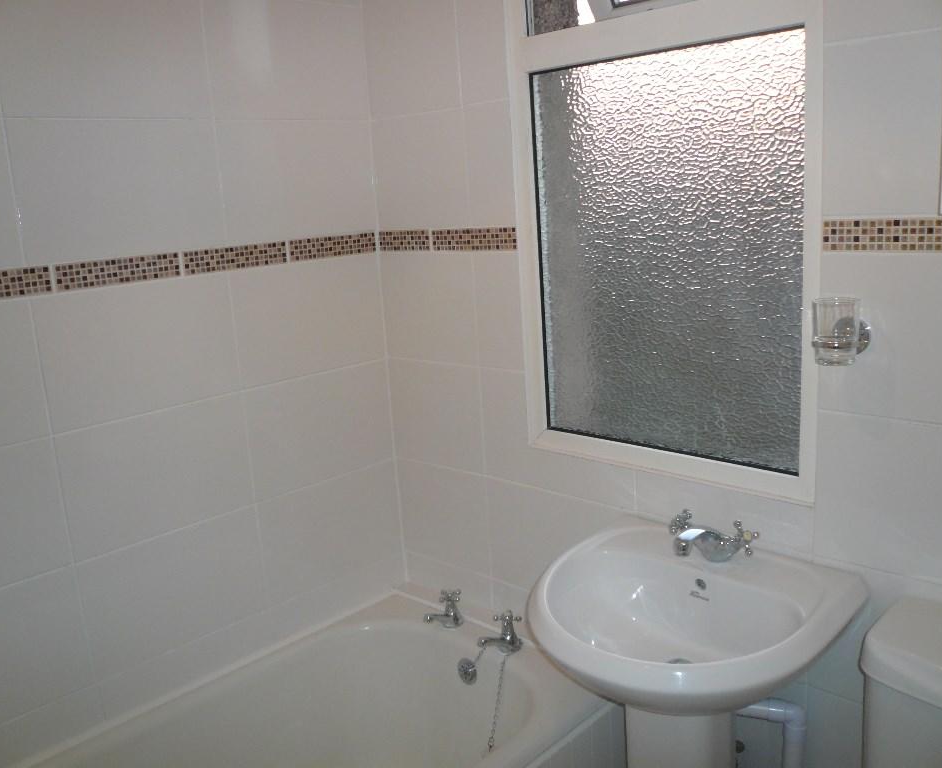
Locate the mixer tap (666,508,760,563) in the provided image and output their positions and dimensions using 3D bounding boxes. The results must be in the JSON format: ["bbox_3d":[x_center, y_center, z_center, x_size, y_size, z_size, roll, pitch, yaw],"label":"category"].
[{"bbox_3d":[0.391,0.269,1.404,0.165,0.076,0.150,8,17,42],"label":"mixer tap"}]

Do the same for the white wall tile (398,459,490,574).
[{"bbox_3d":[-0.065,0.315,2.001,0.302,0.250,0.009,8,17,43],"label":"white wall tile"}]

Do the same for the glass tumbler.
[{"bbox_3d":[0.534,-0.075,1.199,0.068,0.094,0.068,8,17,43],"label":"glass tumbler"}]

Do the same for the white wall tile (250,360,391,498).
[{"bbox_3d":[-0.338,0.096,1.921,0.009,0.250,0.400,9,17,43],"label":"white wall tile"}]

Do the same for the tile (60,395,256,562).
[{"bbox_3d":[-0.611,0.173,1.640,0.009,0.250,0.400,9,17,43],"label":"tile"}]

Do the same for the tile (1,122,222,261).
[{"bbox_3d":[-0.639,-0.361,1.523,0.009,0.250,0.400,9,17,43],"label":"tile"}]

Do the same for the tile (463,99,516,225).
[{"bbox_3d":[0.039,-0.447,1.702,0.116,0.250,0.009,8,17,42],"label":"tile"}]

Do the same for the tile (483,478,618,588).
[{"bbox_3d":[0.188,0.351,1.764,0.400,0.250,0.009,8,17,43],"label":"tile"}]

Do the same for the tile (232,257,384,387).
[{"bbox_3d":[-0.350,-0.148,1.857,0.009,0.250,0.400,8,17,43],"label":"tile"}]

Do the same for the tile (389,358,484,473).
[{"bbox_3d":[-0.081,0.071,1.948,0.302,0.250,0.009,8,17,43],"label":"tile"}]

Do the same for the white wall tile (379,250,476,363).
[{"bbox_3d":[-0.097,-0.175,1.909,0.298,0.250,0.009,8,17,42],"label":"white wall tile"}]

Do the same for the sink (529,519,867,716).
[{"bbox_3d":[0.322,0.413,1.329,0.490,0.180,0.440,8,17,43],"label":"sink"}]

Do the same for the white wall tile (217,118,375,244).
[{"bbox_3d":[-0.369,-0.441,1.793,0.009,0.250,0.400,8,17,43],"label":"white wall tile"}]

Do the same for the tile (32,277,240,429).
[{"bbox_3d":[-0.624,-0.070,1.577,0.009,0.250,0.400,8,17,43],"label":"tile"}]

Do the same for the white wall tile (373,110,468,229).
[{"bbox_3d":[-0.114,-0.469,1.843,0.298,0.250,0.009,8,17,42],"label":"white wall tile"}]

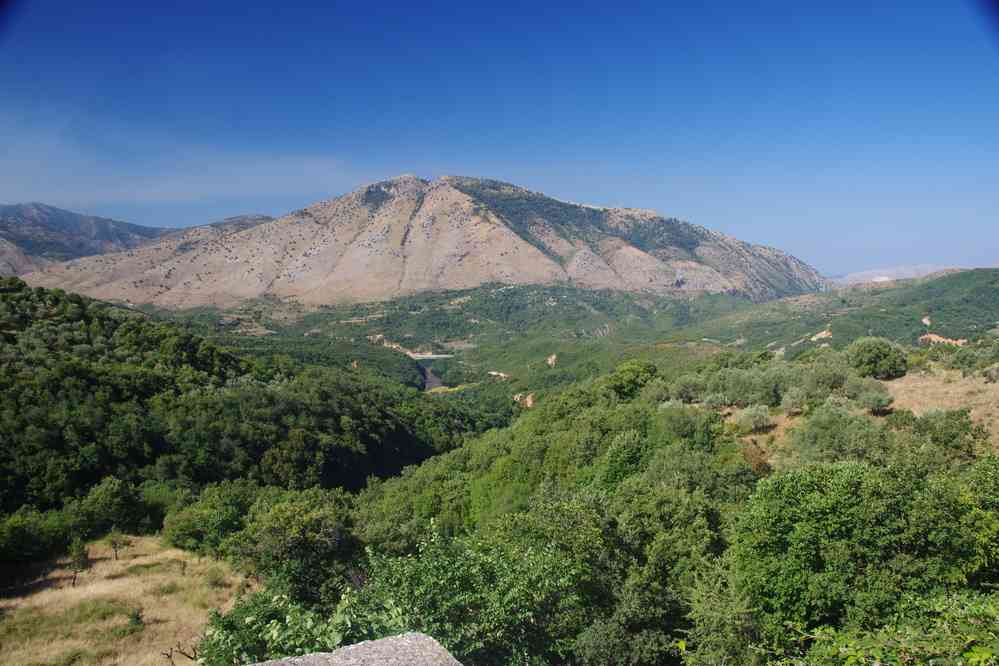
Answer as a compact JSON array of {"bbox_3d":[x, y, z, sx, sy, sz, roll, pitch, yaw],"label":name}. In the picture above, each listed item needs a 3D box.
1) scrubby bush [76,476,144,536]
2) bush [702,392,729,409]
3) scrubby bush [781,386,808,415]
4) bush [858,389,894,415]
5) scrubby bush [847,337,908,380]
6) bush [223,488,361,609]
[{"bbox_3d":[-29.596,13.200,57.000,5.070,4.430,4.660,0,3,0],"label":"scrubby bush"},{"bbox_3d":[25.948,8.109,90.000,3.060,1.860,2.820,0,3,0],"label":"bush"},{"bbox_3d":[33.075,7.568,84.000,3.080,3.050,2.830,0,3,0],"label":"scrubby bush"},{"bbox_3d":[39.753,7.223,79.000,3.720,2.660,3.420,0,3,0],"label":"bush"},{"bbox_3d":[46.418,3.131,92.000,7.460,5.240,6.860,0,3,0],"label":"scrubby bush"},{"bbox_3d":[-10.272,10.643,37.000,6.680,5.750,6.140,0,3,0],"label":"bush"}]

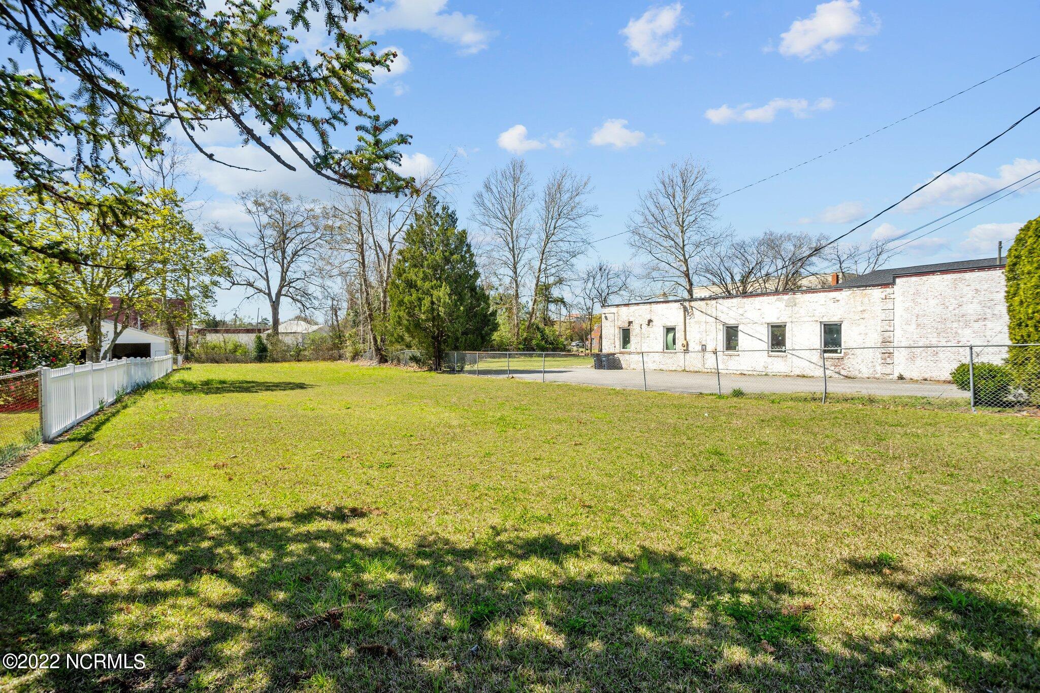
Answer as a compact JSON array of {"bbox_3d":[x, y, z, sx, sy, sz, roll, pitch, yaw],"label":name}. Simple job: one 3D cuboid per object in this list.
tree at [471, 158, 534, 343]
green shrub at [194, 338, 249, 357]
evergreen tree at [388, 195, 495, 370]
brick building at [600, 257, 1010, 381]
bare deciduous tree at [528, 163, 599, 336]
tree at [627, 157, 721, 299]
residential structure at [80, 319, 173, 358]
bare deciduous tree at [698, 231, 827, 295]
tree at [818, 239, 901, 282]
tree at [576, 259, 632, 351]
[{"bbox_3d":[-2.419,-12.549,68.000,8.550,27.120,8.120,0,0,-2],"label":"tree"},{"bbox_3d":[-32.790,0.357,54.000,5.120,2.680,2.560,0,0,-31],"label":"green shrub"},{"bbox_3d":[-4.900,-4.000,30.700,6.600,10.950,6.400,0,1,0],"label":"evergreen tree"},{"bbox_3d":[15.200,-0.870,25.300,10.000,4.600,21.000,-1,1,-34],"label":"brick building"},{"bbox_3d":[5.794,-11.874,68.000,9.640,25.770,9.160,0,0,5],"label":"bare deciduous tree"},{"bbox_3d":[18.812,-11.122,60.000,10.990,24.030,10.440,0,0,17],"label":"tree"},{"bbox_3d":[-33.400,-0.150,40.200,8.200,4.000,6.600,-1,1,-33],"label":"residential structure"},{"bbox_3d":[26.482,-5.921,53.000,12.790,13.600,10.230,0,0,27],"label":"bare deciduous tree"},{"bbox_3d":[31.100,-4.300,45.000,7.000,11.200,6.700,0,1,0],"label":"tree"},{"bbox_3d":[10.200,-4.700,60.000,7.000,12.000,6.600,0,1,0],"label":"tree"}]

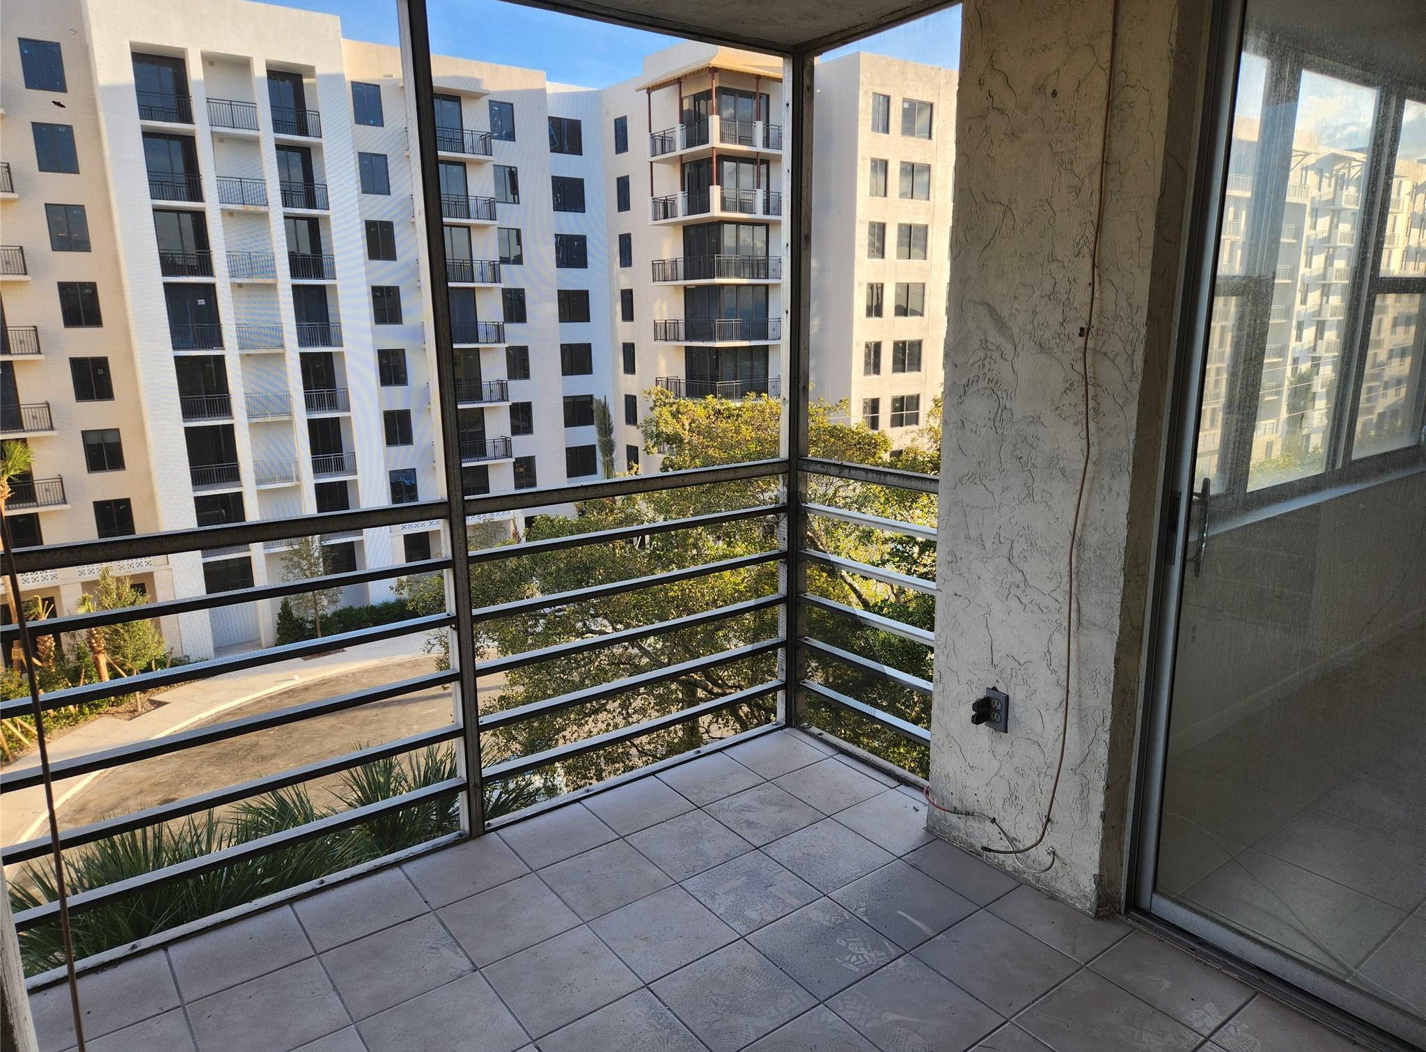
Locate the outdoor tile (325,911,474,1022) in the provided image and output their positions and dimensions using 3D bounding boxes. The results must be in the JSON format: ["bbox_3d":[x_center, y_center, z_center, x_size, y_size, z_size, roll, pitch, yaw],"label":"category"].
[{"bbox_3d":[-0.807,1.118,2.421,0.303,0.012,0.303,-9,16,-36],"label":"outdoor tile"}]

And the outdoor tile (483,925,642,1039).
[{"bbox_3d":[-0.379,1.135,2.373,0.297,0.011,0.297,-10,15,-36],"label":"outdoor tile"}]

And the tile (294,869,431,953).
[{"bbox_3d":[-0.983,1.067,2.645,0.303,0.010,0.272,-9,16,-36],"label":"tile"}]

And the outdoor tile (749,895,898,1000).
[{"bbox_3d":[0.294,1.103,2.487,0.297,0.011,0.297,-10,15,-36],"label":"outdoor tile"}]

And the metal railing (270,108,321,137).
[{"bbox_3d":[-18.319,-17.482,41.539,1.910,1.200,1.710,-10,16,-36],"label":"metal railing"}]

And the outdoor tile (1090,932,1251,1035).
[{"bbox_3d":[1.131,1.130,2.352,0.251,0.012,0.303,-9,16,-36],"label":"outdoor tile"}]

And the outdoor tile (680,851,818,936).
[{"bbox_3d":[0.111,1.056,2.744,0.302,0.010,0.302,-10,16,-36],"label":"outdoor tile"}]

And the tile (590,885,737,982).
[{"bbox_3d":[-0.134,1.089,2.541,0.303,0.010,0.303,-9,16,-36],"label":"tile"}]

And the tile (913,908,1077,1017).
[{"bbox_3d":[0.723,1.113,2.425,0.303,0.010,0.303,-9,16,-36],"label":"tile"}]

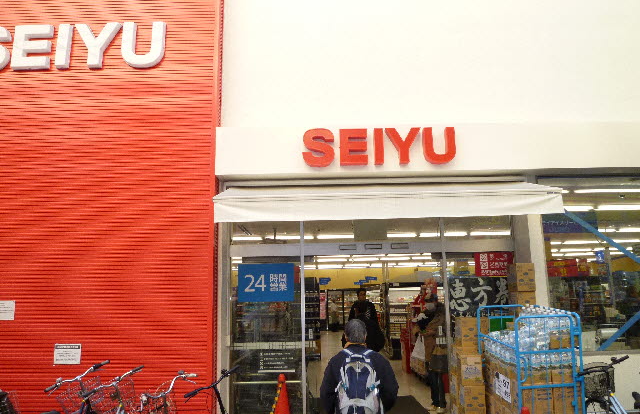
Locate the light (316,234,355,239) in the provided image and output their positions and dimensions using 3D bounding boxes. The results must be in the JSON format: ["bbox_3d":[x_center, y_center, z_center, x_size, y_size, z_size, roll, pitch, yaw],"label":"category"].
[{"bbox_3d":[0.526,0.733,11.300,1.220,0.100,0.160,-1,-11,-2],"label":"light"}]

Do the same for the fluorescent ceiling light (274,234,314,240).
[{"bbox_3d":[-0.731,0.760,11.257,1.220,0.100,0.160,-1,-11,-2],"label":"fluorescent ceiling light"}]

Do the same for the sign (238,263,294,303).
[{"bbox_3d":[-0.723,1.030,6.250,0.752,0.518,0.030,-1,-11,-2],"label":"sign"}]

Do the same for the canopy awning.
[{"bbox_3d":[0.801,-0.096,5.771,4.100,0.630,0.860,-1,-11,-2],"label":"canopy awning"}]

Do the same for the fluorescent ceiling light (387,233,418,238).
[{"bbox_3d":[1.804,0.707,11.344,1.220,0.100,0.160,-1,-11,-2],"label":"fluorescent ceiling light"}]

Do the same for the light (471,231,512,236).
[{"bbox_3d":[4.314,0.663,11.427,1.220,0.100,0.160,-1,-11,-2],"label":"light"}]

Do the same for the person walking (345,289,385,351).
[{"bbox_3d":[0.793,2.323,8.030,0.650,1.790,0.450,-1,-11,-2],"label":"person walking"}]

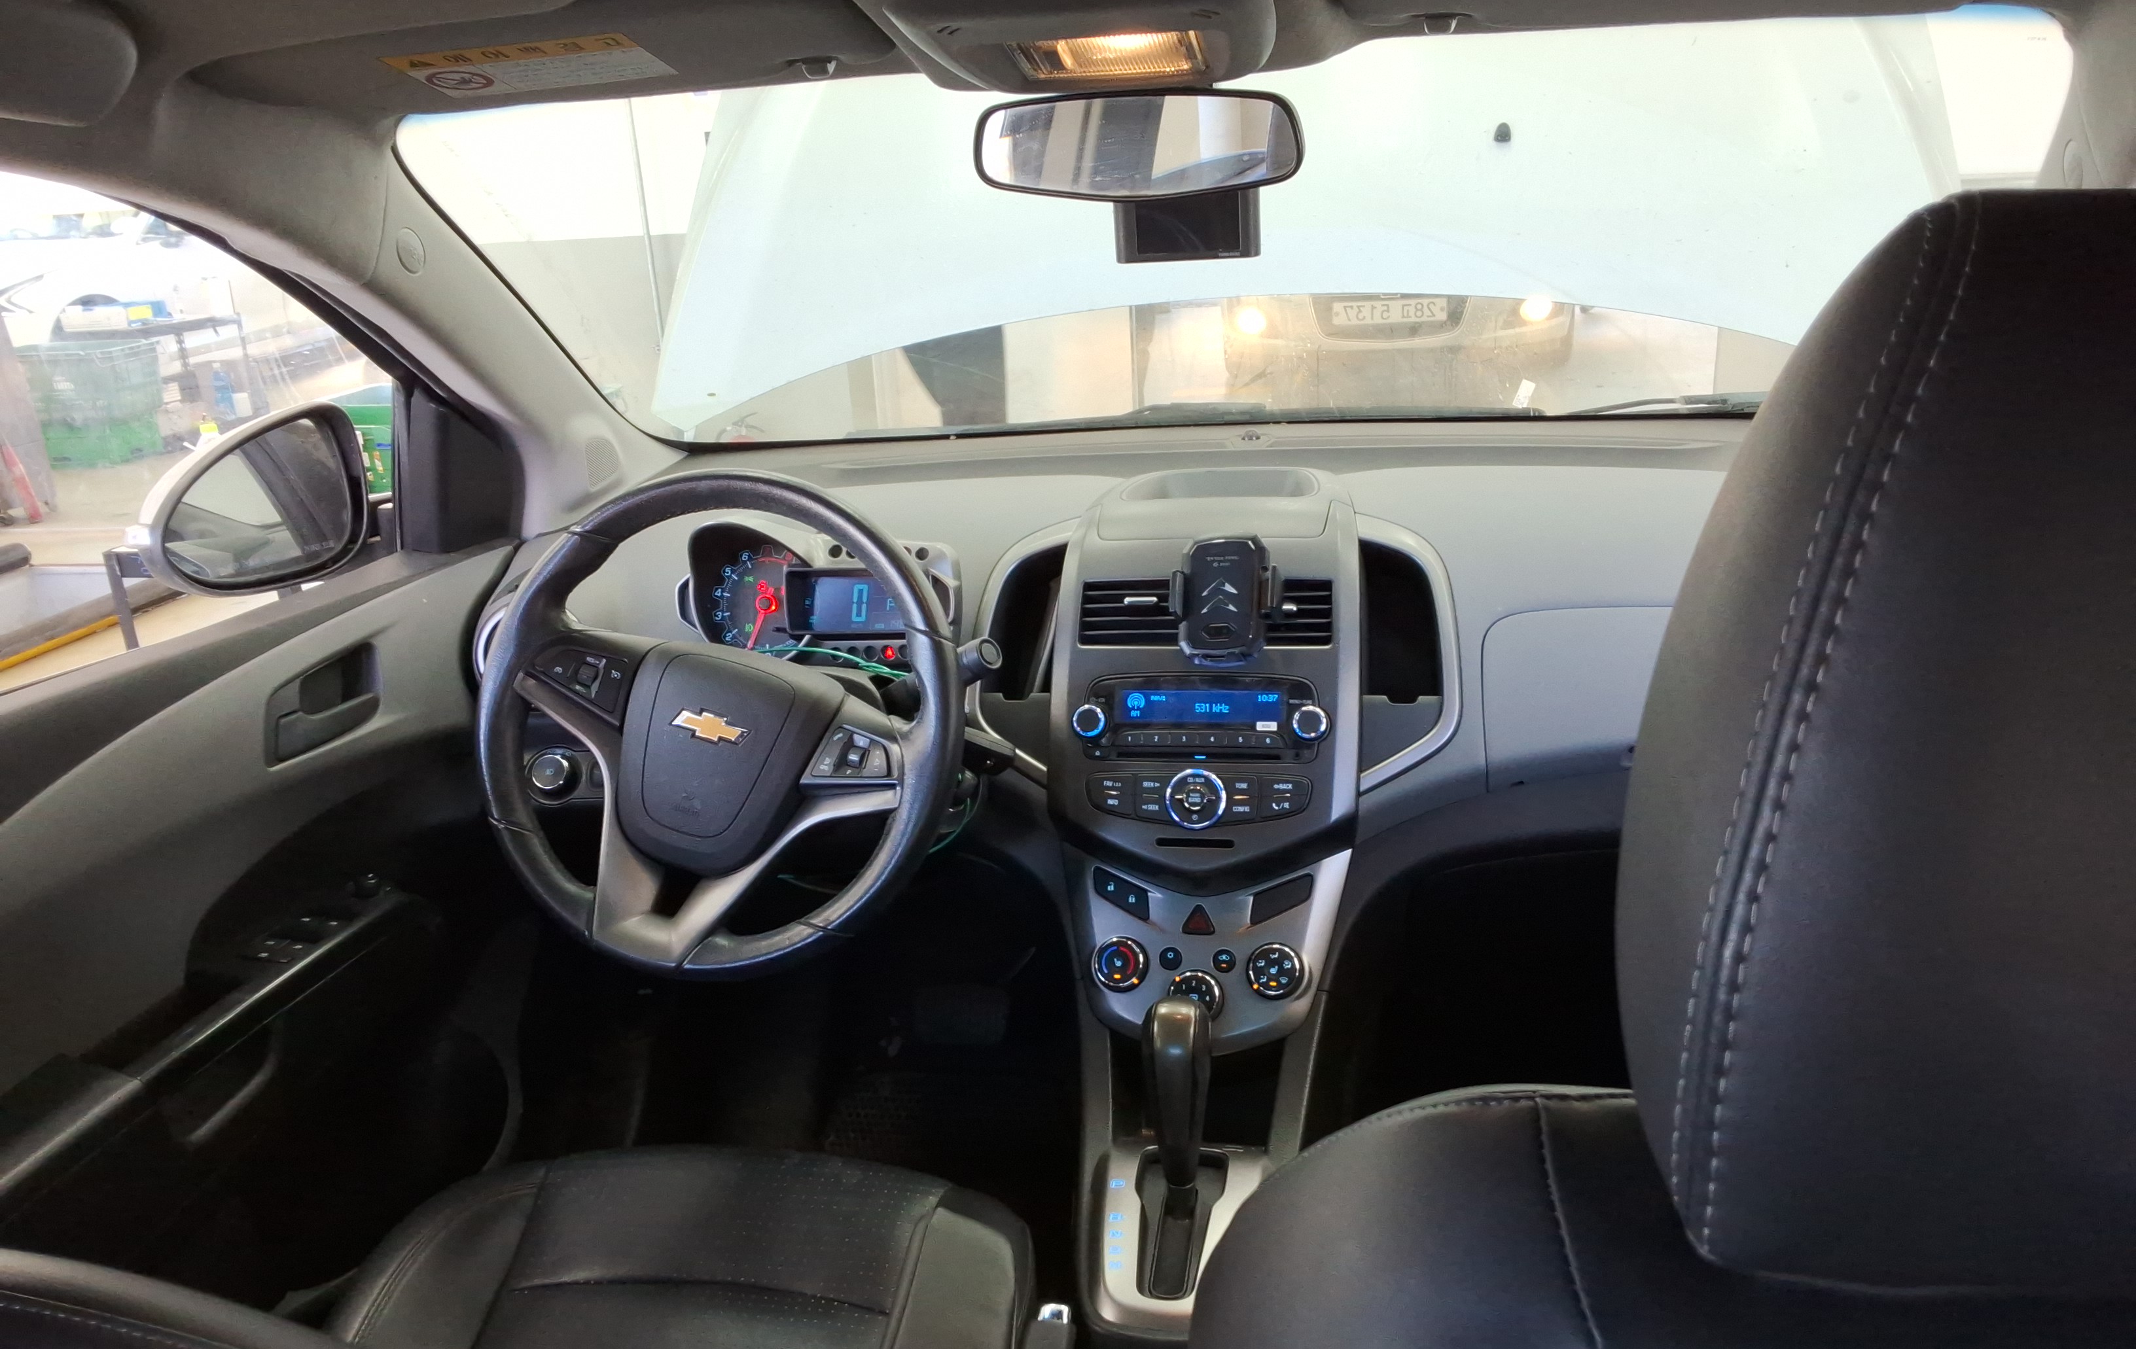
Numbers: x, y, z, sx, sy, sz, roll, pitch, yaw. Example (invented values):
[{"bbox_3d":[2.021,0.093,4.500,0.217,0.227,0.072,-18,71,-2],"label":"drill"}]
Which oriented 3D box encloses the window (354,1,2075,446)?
[{"bbox_3d":[0.117,-0.325,1.390,1.220,0.110,0.660,0,-12,12],"label":"window"}]

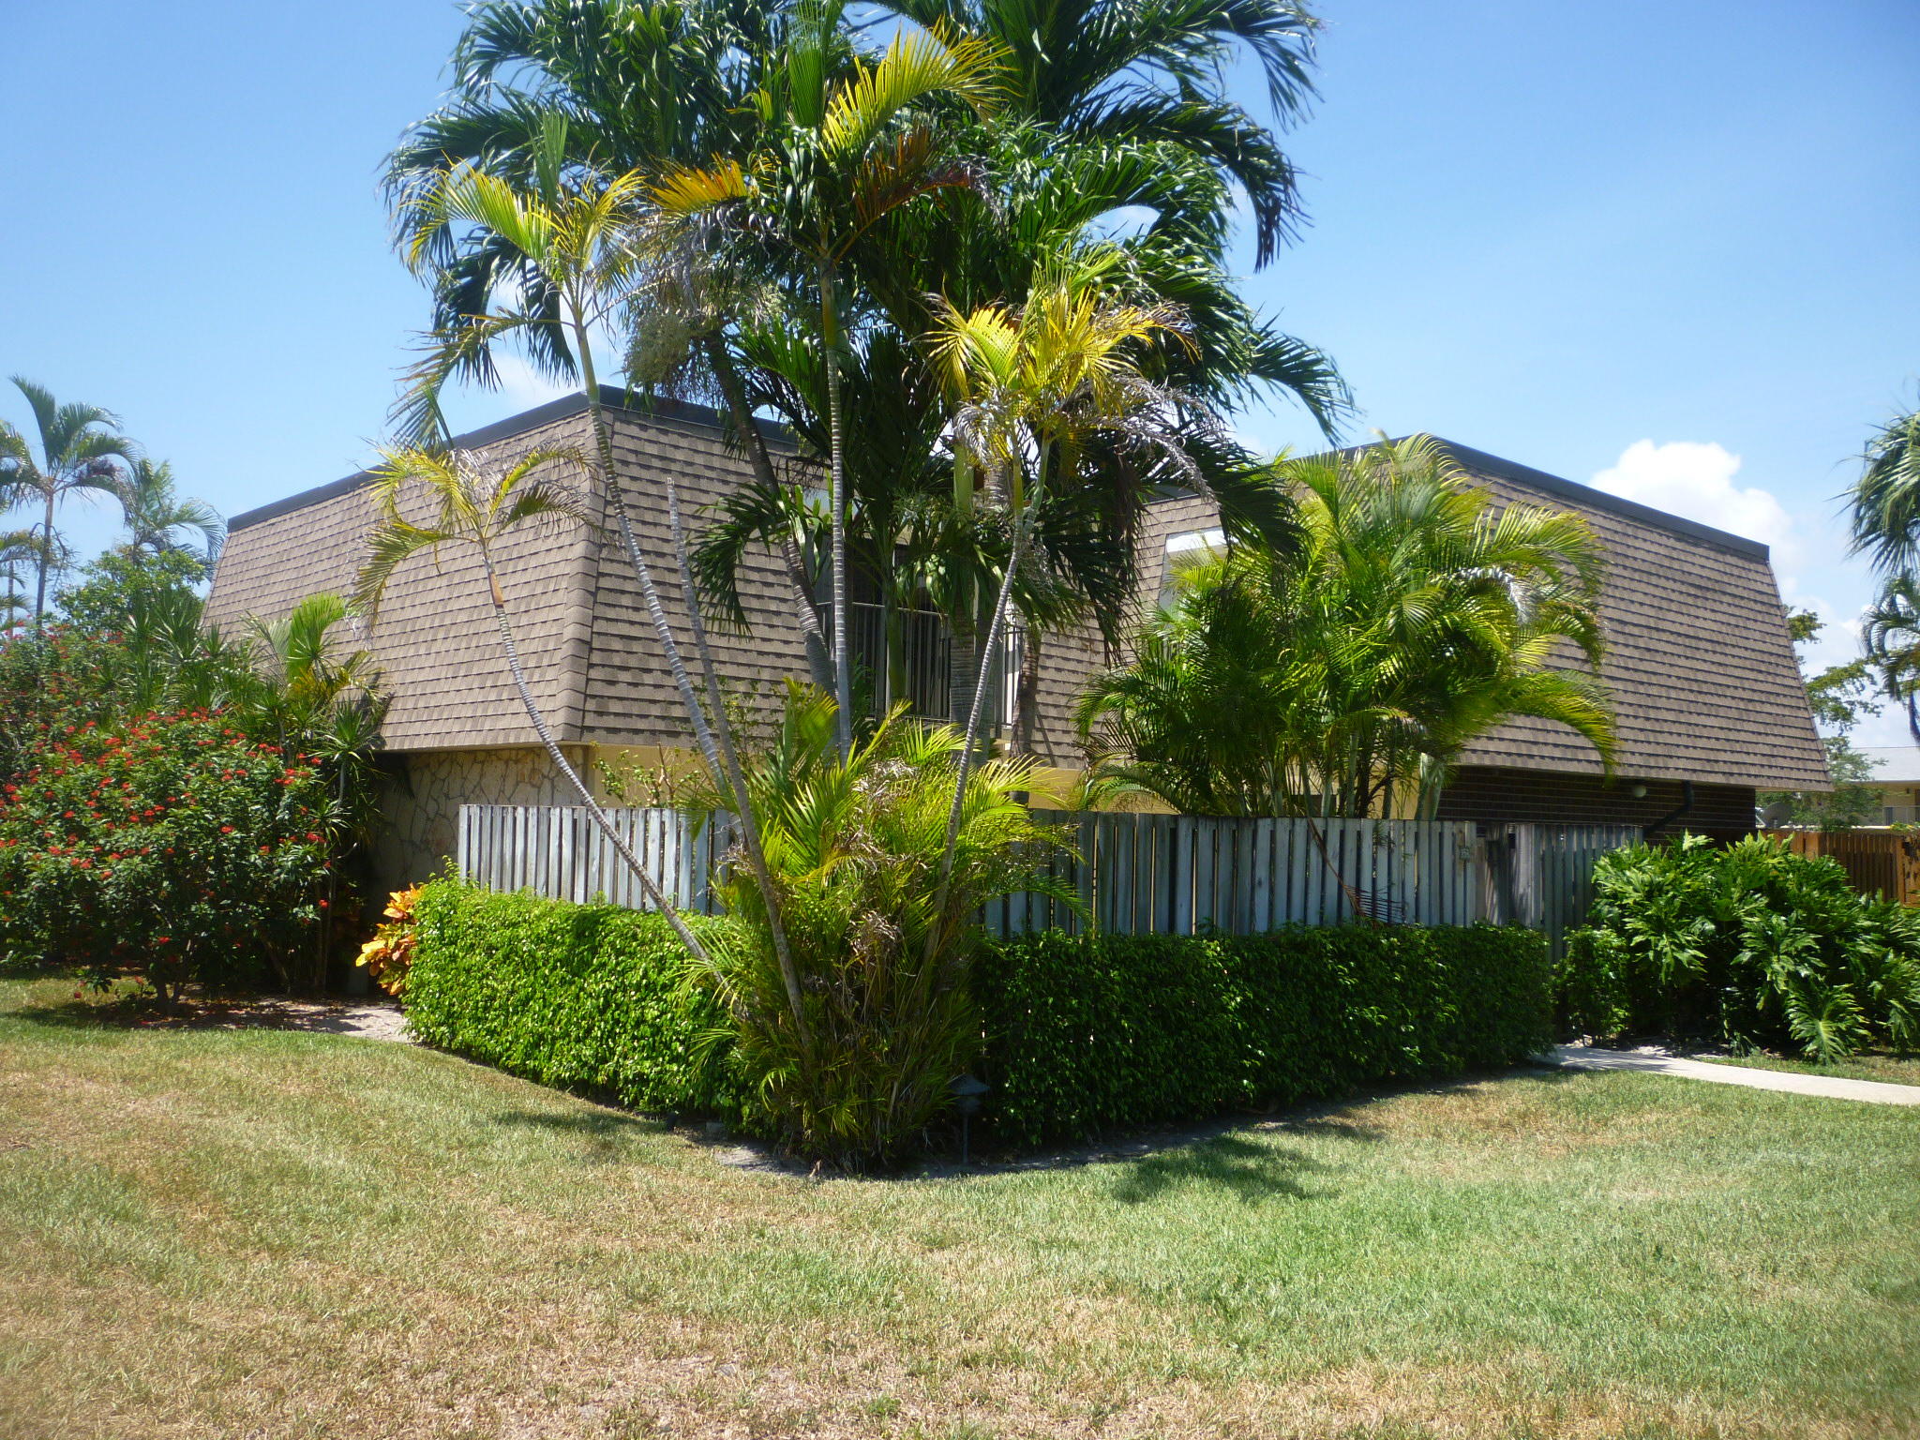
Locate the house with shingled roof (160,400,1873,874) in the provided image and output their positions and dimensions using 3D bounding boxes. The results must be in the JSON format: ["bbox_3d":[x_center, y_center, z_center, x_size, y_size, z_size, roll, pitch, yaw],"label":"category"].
[{"bbox_3d":[0.880,0.256,20.124,15.510,5.480,13.090,5,-5,-42],"label":"house with shingled roof"}]

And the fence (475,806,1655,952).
[{"bbox_3d":[1.266,1.774,14.456,9.550,1.750,5.600,5,-5,-42],"label":"fence"}]

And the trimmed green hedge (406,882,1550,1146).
[{"bbox_3d":[0.250,1.969,11.977,6.750,1.000,5.290,5,-5,-42],"label":"trimmed green hedge"}]

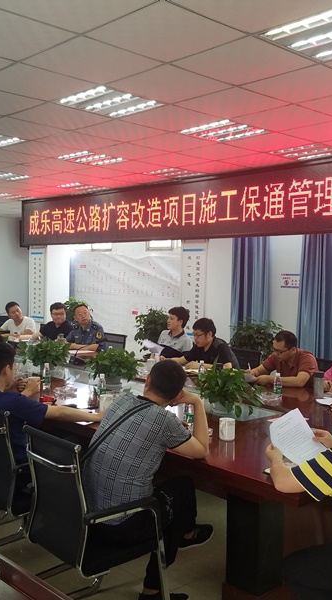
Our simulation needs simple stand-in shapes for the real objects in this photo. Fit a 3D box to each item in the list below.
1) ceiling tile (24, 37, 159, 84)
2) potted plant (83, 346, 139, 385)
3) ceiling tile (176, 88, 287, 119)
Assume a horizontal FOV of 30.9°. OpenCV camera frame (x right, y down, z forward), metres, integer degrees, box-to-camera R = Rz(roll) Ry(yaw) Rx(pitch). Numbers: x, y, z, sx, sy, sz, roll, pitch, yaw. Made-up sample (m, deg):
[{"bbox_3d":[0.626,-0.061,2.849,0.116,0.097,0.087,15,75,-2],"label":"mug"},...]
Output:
[{"bbox_3d":[-0.428,-1.373,3.452,0.600,0.020,0.600,-2,5,-43],"label":"ceiling tile"},{"bbox_3d":[-0.426,0.517,4.780,0.440,0.300,0.440,-2,4,-45],"label":"potted plant"},{"bbox_3d":[0.480,-1.370,4.180,0.595,0.020,0.595,-2,4,-45],"label":"ceiling tile"}]

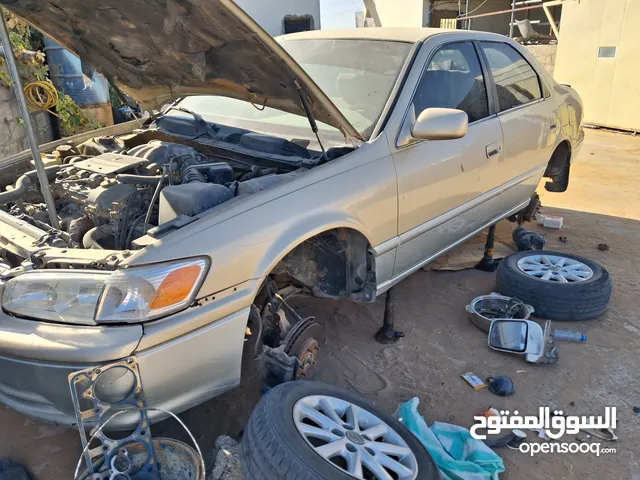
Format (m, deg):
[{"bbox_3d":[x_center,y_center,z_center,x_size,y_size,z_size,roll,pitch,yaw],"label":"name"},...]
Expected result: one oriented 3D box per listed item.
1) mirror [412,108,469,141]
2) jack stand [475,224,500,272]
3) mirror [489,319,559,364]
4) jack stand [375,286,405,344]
[{"bbox_3d":[0.539,-0.526,2.250,0.240,0.138,0.120,12,24,28],"label":"mirror"},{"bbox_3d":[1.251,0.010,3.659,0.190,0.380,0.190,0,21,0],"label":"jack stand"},{"bbox_3d":[1.046,0.521,2.577,0.330,0.205,0.160,7,5,18],"label":"mirror"},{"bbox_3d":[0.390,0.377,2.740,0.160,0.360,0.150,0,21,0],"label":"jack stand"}]

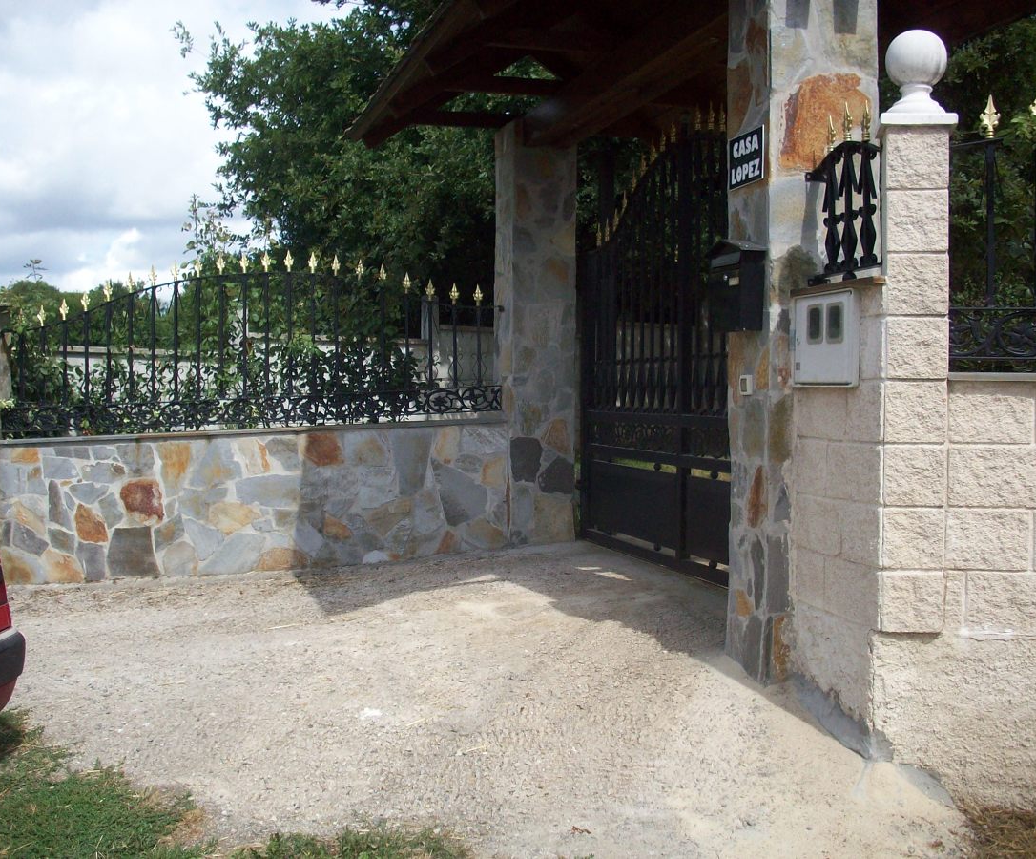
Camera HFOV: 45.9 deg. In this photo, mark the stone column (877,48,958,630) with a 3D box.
[{"bbox_3d":[1.273,-0.320,3.927,0.240,1.930,0.240,1,2,8],"label":"stone column"}]

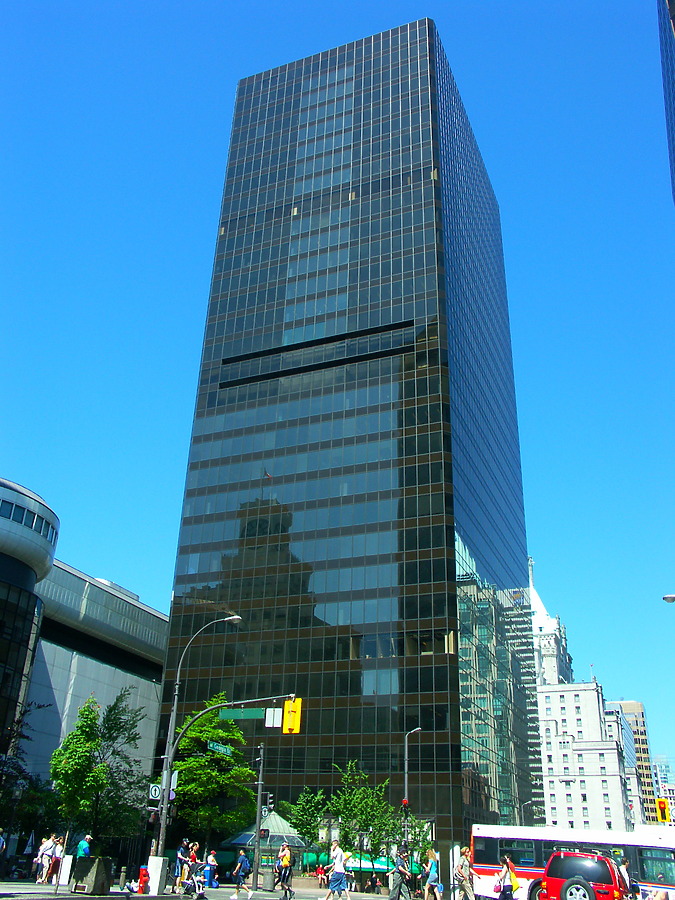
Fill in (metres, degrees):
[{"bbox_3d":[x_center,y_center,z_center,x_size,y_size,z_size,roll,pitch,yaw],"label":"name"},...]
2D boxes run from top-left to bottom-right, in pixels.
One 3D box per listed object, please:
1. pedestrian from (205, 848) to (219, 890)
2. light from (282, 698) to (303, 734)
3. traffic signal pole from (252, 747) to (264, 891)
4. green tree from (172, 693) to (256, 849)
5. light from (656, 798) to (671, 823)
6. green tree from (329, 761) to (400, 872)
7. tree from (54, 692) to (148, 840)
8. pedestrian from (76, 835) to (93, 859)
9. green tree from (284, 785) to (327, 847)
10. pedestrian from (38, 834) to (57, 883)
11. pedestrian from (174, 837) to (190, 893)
[{"bbox_3d":[-6.259,21.006,41.661,0.500,1.700,0.500,-21,-35,37],"label":"pedestrian"},{"bbox_3d":[-1.586,9.371,29.200,0.620,1.150,0.420,-9,-29,20],"label":"light"},{"bbox_3d":[-3.626,16.931,38.436,0.240,6.231,0.240,-9,-29,20],"label":"traffic signal pole"},{"bbox_3d":[-6.586,17.978,44.187,4.289,9.491,4.514,-9,-29,20],"label":"green tree"},{"bbox_3d":[17.240,19.065,44.000,0.620,1.150,0.420,-9,-29,20],"label":"light"},{"bbox_3d":[1.775,25.436,56.813,4.541,7.866,4.780,2,-27,1],"label":"green tree"},{"bbox_3d":[-9.115,12.856,31.598,3.500,6.935,3.684,-9,-29,20],"label":"tree"},{"bbox_3d":[-10.449,16.874,34.363,0.500,1.740,0.520,8,-28,-10],"label":"pedestrian"},{"bbox_3d":[-2.047,24.270,53.209,2.491,5.246,2.622,2,-27,1],"label":"green tree"},{"bbox_3d":[-11.221,15.786,32.136,0.620,1.700,0.550,-7,-29,16],"label":"pedestrian"},{"bbox_3d":[-5.497,14.705,29.411,0.600,1.740,0.500,-7,-29,16],"label":"pedestrian"}]

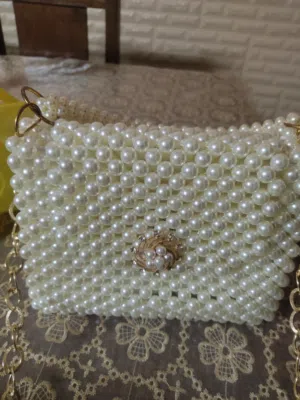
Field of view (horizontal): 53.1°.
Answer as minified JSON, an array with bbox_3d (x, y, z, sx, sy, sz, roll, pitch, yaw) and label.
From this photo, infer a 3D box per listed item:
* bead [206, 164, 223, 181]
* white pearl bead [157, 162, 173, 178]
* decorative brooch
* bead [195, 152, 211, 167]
[{"bbox_3d":[0.040,-0.017,0.186,0.010,0.010,0.010,6,32,5],"label":"bead"},{"bbox_3d":[0.009,-0.019,0.190,0.010,0.010,0.010,6,32,5],"label":"white pearl bead"},{"bbox_3d":[0.006,0.037,0.214,0.036,0.035,0.013,5,28,6],"label":"decorative brooch"},{"bbox_3d":[0.033,-0.025,0.186,0.010,0.010,0.010,6,32,5],"label":"bead"}]

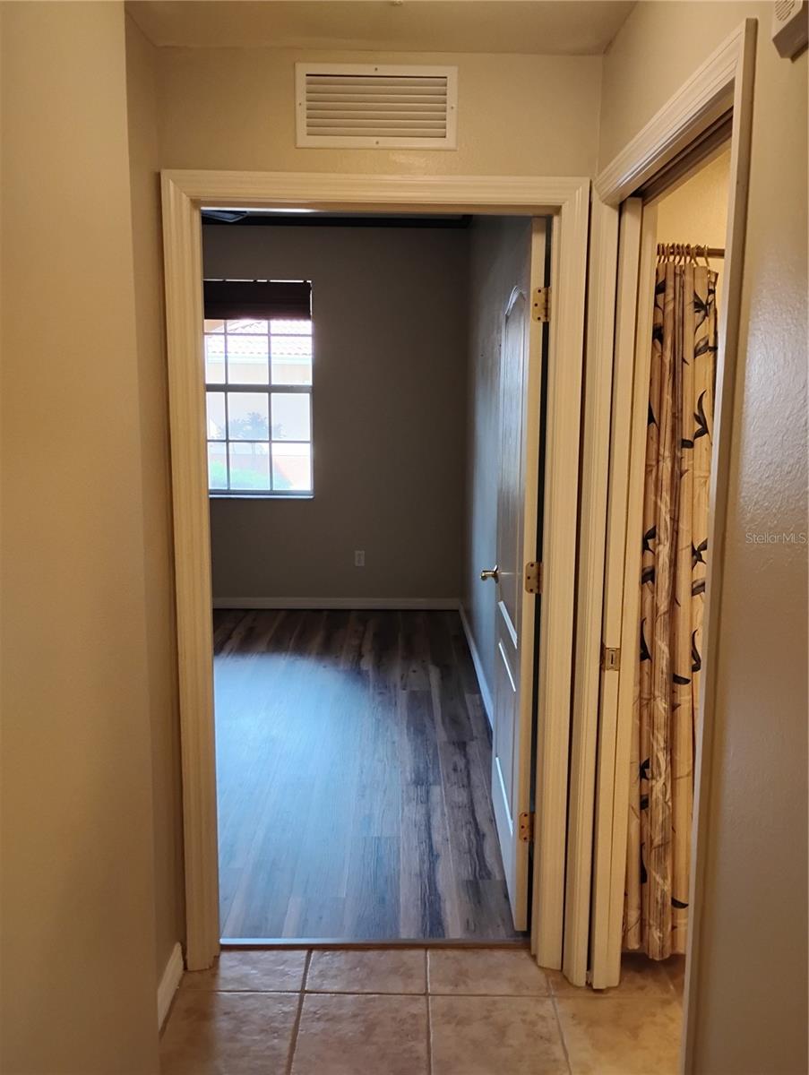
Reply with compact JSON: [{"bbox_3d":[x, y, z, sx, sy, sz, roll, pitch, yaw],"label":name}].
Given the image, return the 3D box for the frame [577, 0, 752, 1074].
[{"bbox_3d":[0.521,0.252,1.812,0.135,2.110,0.965,0,9,0],"label":"frame"}]

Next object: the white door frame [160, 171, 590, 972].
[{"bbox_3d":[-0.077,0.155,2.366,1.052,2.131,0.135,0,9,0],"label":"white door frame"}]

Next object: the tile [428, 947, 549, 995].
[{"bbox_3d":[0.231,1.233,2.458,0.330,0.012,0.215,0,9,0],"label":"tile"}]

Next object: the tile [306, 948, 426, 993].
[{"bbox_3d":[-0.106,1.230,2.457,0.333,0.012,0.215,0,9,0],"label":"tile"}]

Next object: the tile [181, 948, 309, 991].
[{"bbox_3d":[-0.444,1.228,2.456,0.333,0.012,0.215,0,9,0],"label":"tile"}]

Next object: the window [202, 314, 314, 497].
[{"bbox_3d":[-1.154,-1.090,6.593,0.930,1.500,0.090,0,9,0],"label":"window"}]

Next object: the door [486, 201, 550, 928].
[{"bbox_3d":[0.368,0.104,2.913,0.042,2.035,0.895,1,9,1],"label":"door"}]

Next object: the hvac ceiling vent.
[{"bbox_3d":[-0.068,-1.053,2.126,0.393,0.192,0.025,0,9,0],"label":"hvac ceiling vent"}]

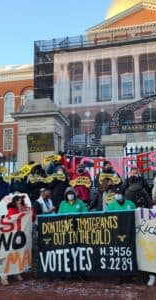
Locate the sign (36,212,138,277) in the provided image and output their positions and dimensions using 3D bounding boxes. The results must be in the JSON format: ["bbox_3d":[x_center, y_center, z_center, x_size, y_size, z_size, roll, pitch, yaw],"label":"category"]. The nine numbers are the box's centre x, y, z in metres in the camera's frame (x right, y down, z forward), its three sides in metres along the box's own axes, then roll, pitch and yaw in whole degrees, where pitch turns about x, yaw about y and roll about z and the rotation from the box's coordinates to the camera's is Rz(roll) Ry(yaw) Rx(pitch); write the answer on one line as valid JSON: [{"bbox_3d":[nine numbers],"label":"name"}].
[{"bbox_3d":[0.180,1.725,5.530,1.820,1.130,0.090,-1,-10,-1],"label":"sign"}]

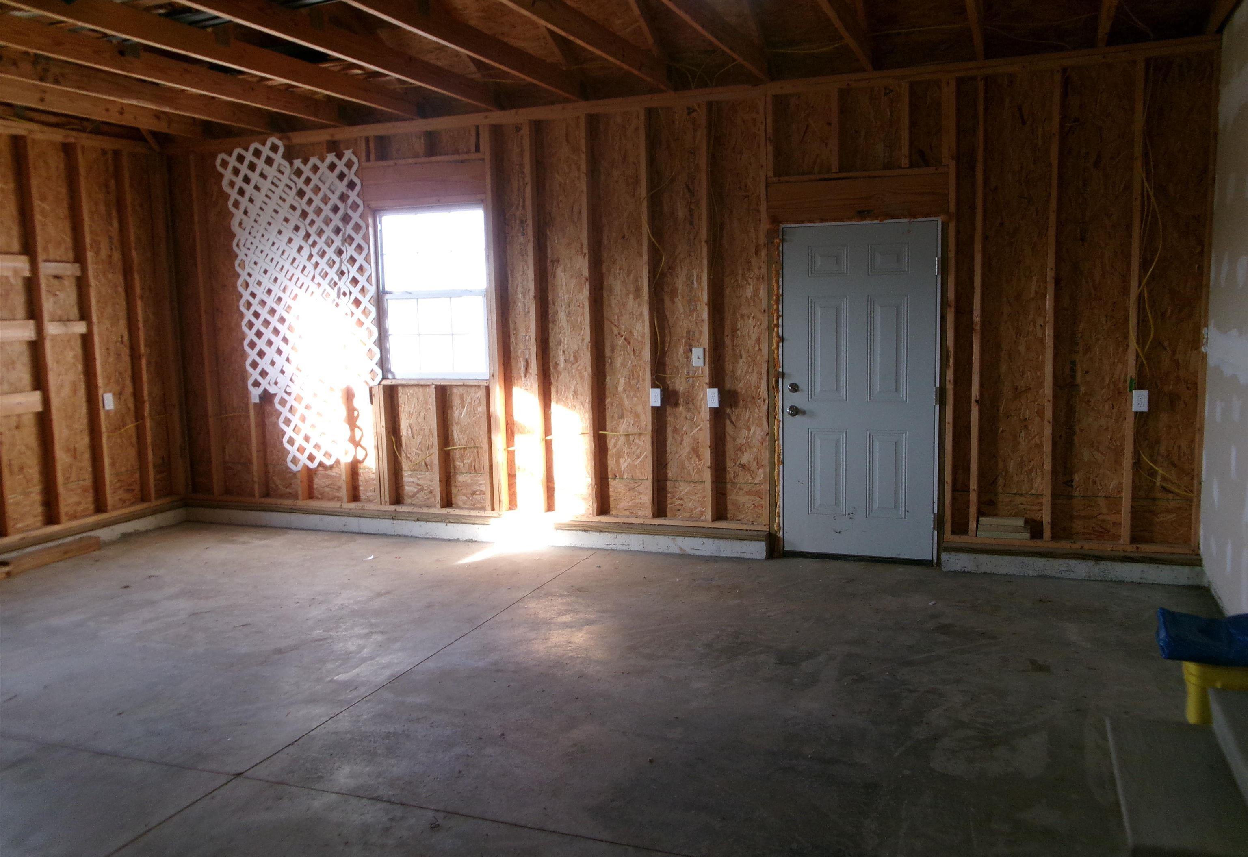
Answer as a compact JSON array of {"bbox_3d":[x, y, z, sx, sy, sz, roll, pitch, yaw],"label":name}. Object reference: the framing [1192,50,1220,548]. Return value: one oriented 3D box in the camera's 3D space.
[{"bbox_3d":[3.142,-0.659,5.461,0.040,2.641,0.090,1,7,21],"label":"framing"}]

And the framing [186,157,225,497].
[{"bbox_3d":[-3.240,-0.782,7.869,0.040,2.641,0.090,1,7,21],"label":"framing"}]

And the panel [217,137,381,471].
[{"bbox_3d":[-2.401,-0.900,7.466,1.375,2.475,0.040,1,7,21],"label":"panel"}]

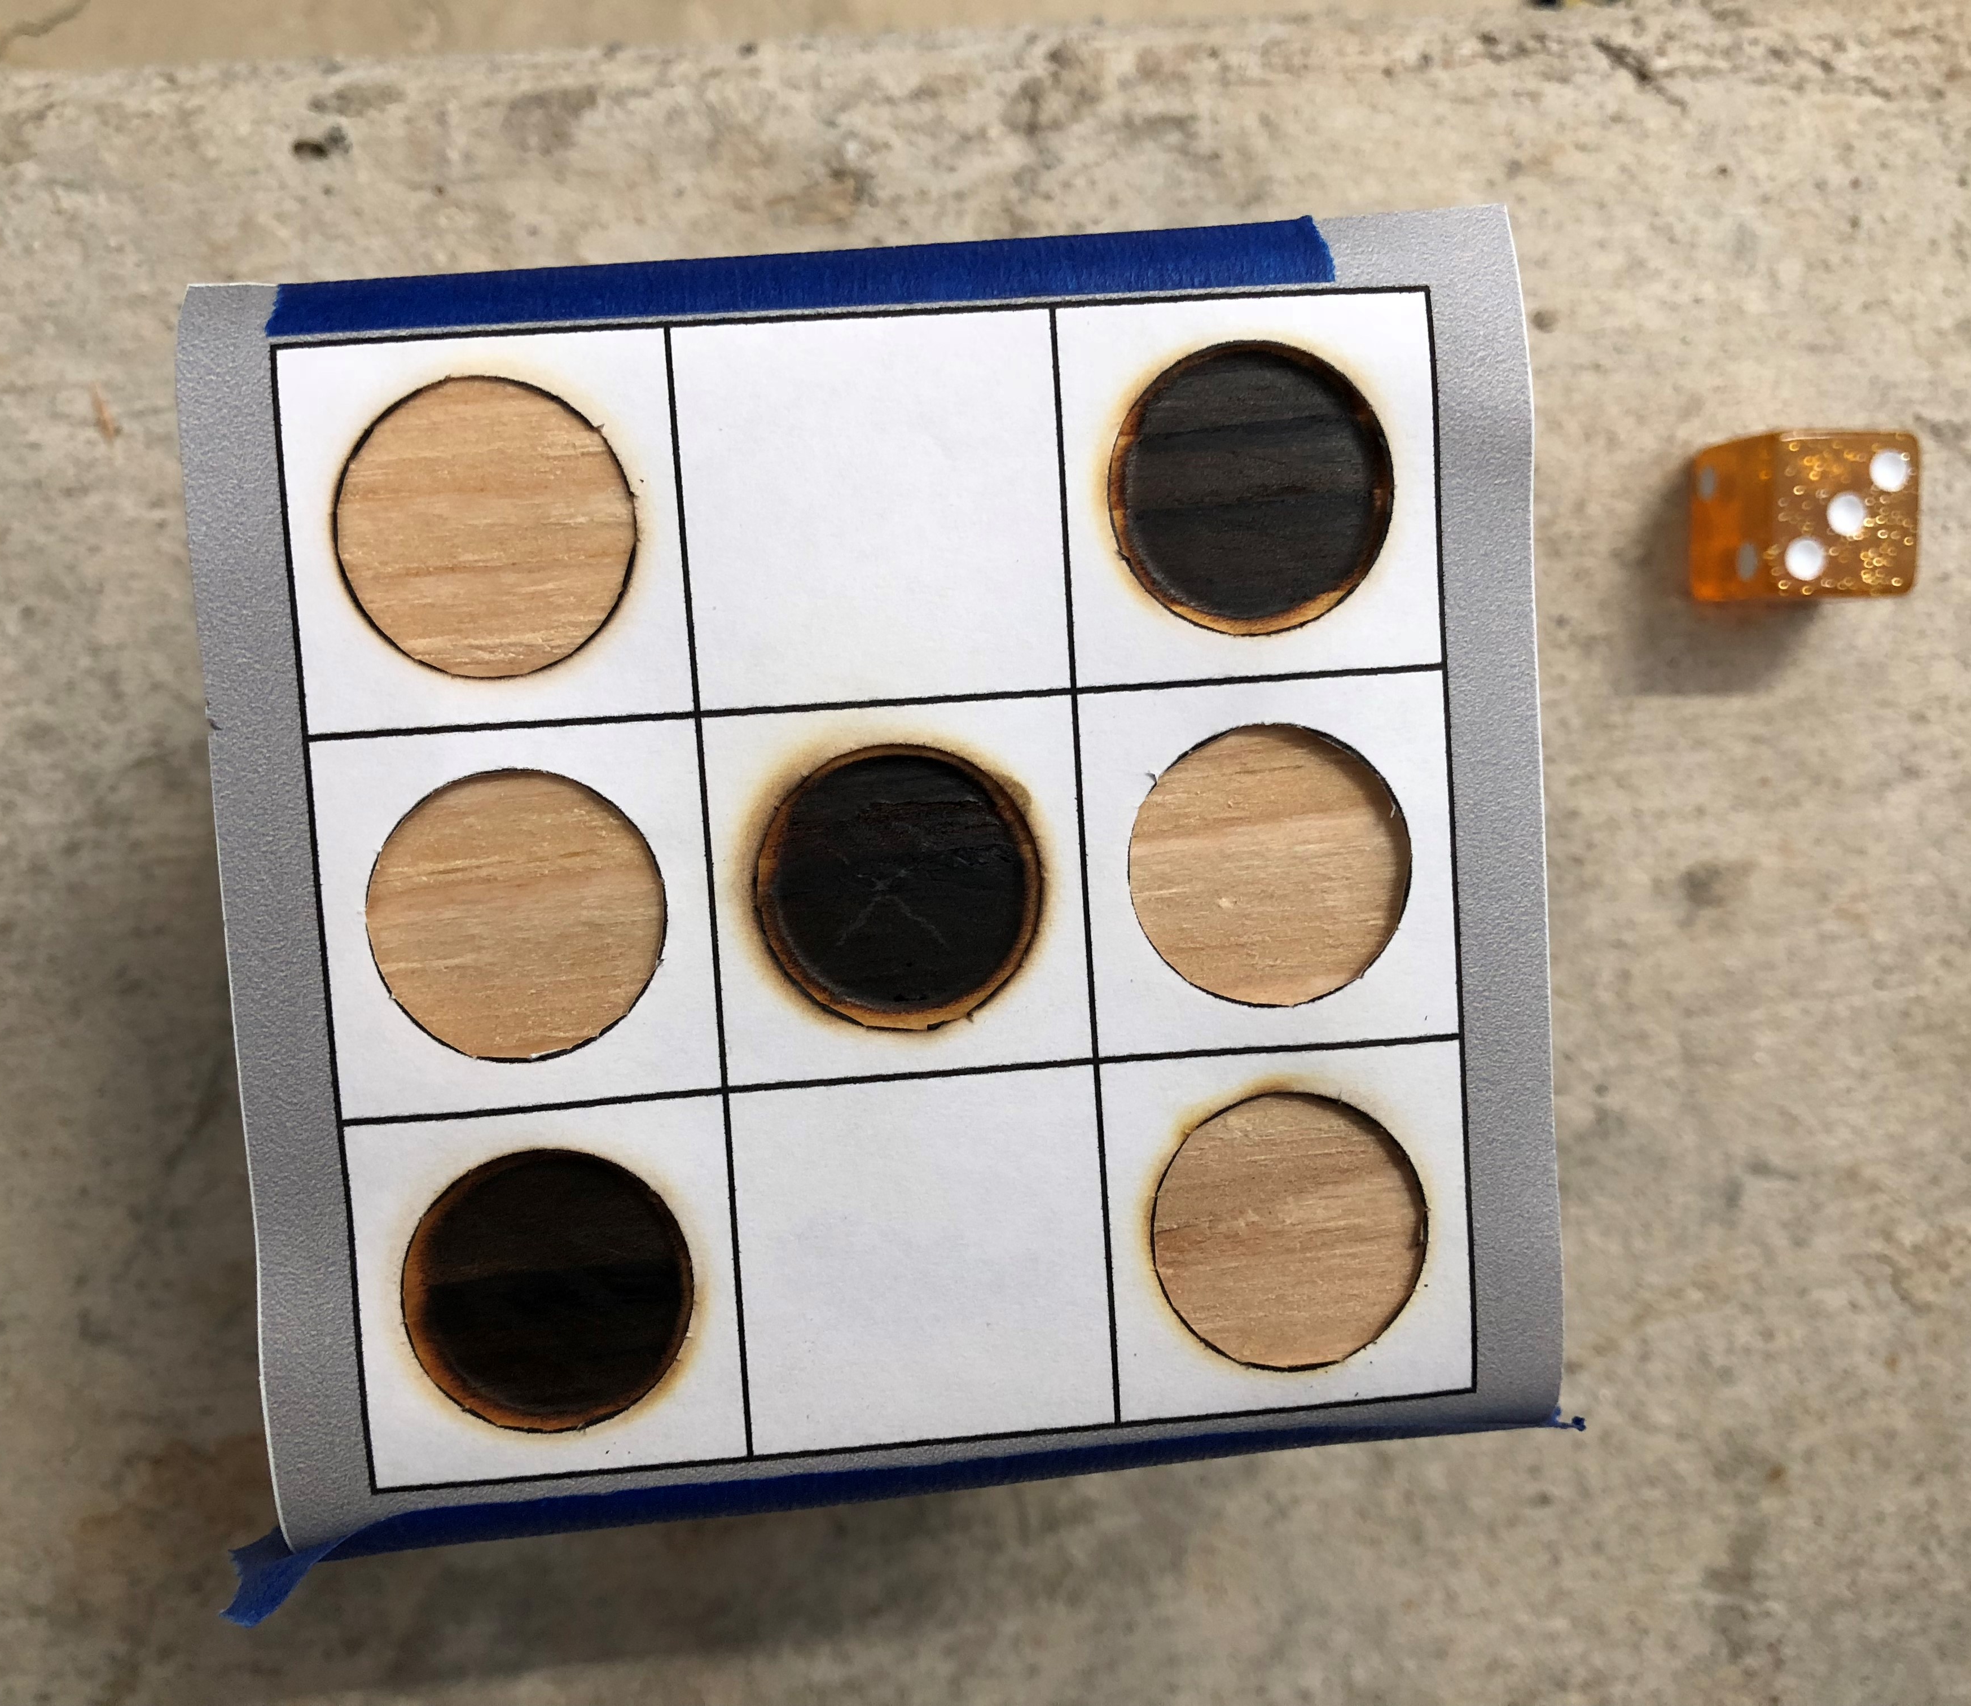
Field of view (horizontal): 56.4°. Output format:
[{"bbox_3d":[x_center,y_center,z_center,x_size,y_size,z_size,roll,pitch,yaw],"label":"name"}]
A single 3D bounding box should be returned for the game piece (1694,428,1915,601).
[{"bbox_3d":[0.083,-0.034,0.187,0.016,0.016,0.016,-1,94,-4],"label":"game piece"}]

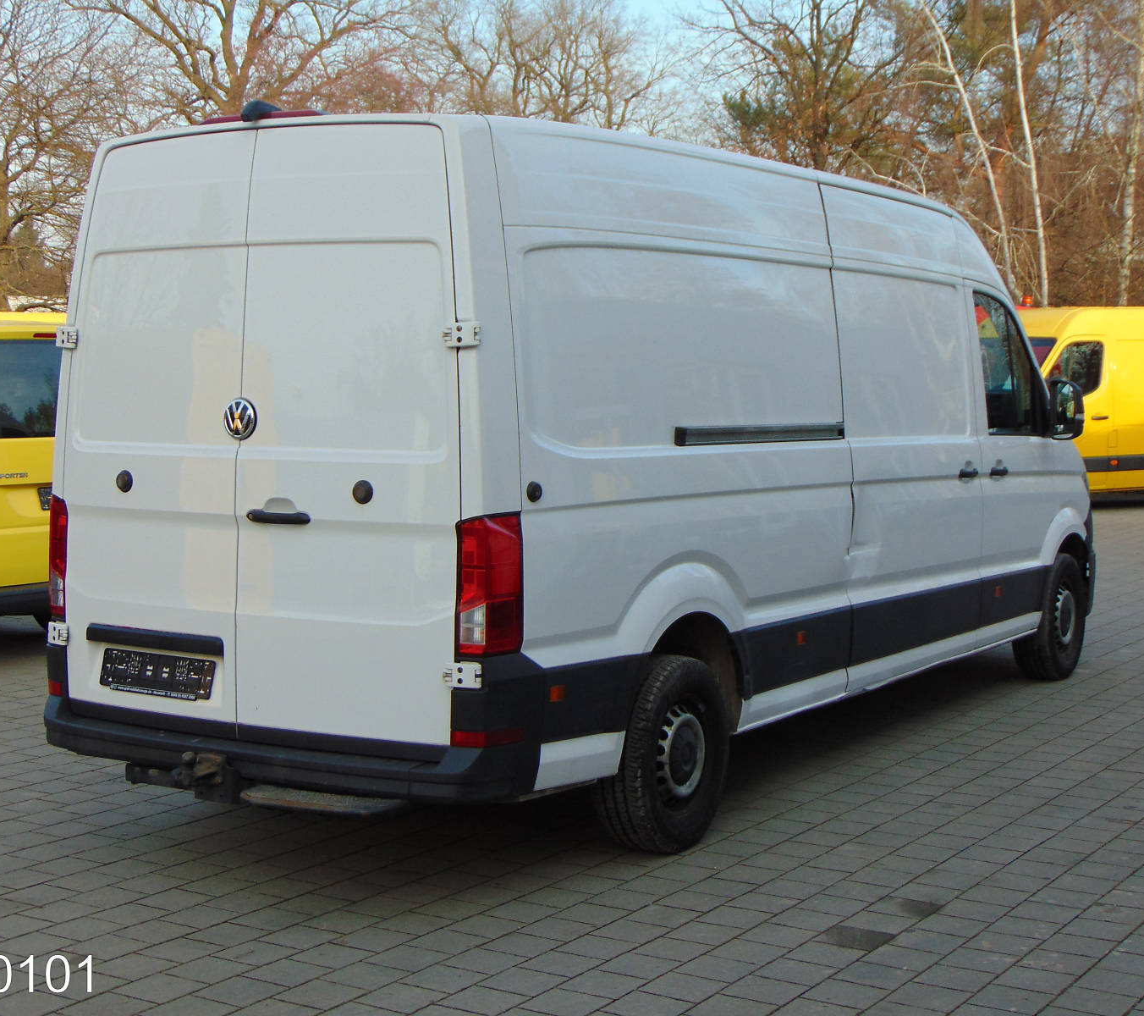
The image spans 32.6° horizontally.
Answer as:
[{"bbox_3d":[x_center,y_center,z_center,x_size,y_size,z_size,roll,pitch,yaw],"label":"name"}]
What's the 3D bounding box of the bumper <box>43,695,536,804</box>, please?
[{"bbox_3d":[-1.043,0.786,6.584,1.970,0.185,0.350,3,5,32],"label":"bumper"}]

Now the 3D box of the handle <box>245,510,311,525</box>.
[{"bbox_3d":[-0.950,0.030,6.337,0.265,0.043,0.060,3,5,32],"label":"handle"}]

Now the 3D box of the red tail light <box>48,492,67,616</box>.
[{"bbox_3d":[-1.822,0.158,7.021,0.138,0.440,0.190,3,5,32],"label":"red tail light"}]

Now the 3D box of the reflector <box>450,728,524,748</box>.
[{"bbox_3d":[-0.261,0.712,6.111,0.130,0.053,0.210,3,5,32],"label":"reflector"}]

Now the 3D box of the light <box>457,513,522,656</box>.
[{"bbox_3d":[-0.262,0.233,6.059,0.138,0.440,0.190,3,5,32],"label":"light"}]

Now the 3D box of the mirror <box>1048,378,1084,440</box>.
[{"bbox_3d":[2.594,-0.517,10.269,0.210,0.335,0.150,3,5,32],"label":"mirror"}]

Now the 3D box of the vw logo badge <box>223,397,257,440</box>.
[{"bbox_3d":[-1.089,-0.291,6.421,0.145,0.145,0.022,3,5,32],"label":"vw logo badge"}]

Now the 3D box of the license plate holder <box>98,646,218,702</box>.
[{"bbox_3d":[-1.446,0.576,6.791,0.525,0.133,0.025,3,-6,32],"label":"license plate holder"}]

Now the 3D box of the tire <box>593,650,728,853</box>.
[{"bbox_3d":[0.332,0.887,7.159,0.230,0.696,0.708,3,5,32],"label":"tire"}]

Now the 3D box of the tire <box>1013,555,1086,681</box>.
[{"bbox_3d":[2.682,0.608,10.975,0.230,0.696,0.708,3,5,32],"label":"tire"}]

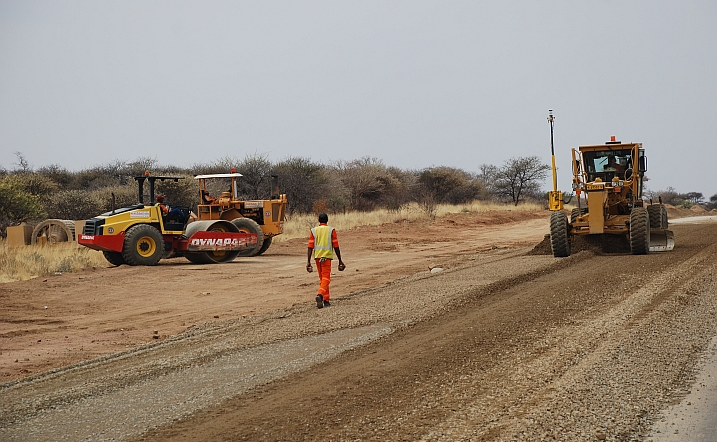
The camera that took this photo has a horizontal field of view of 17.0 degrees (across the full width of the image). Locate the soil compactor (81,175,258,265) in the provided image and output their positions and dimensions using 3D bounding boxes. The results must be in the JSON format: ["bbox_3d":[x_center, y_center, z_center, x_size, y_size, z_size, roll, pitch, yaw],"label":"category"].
[{"bbox_3d":[-6.416,-0.061,80.800,5.500,3.050,2.300,0,0,-28],"label":"soil compactor"}]

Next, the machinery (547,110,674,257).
[{"bbox_3d":[7.010,-1.025,66.300,3.200,3.900,8.700,0,0,10],"label":"machinery"}]

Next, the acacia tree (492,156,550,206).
[{"bbox_3d":[14.986,-3.678,220.000,5.300,4.700,5.000,0,0,0],"label":"acacia tree"}]

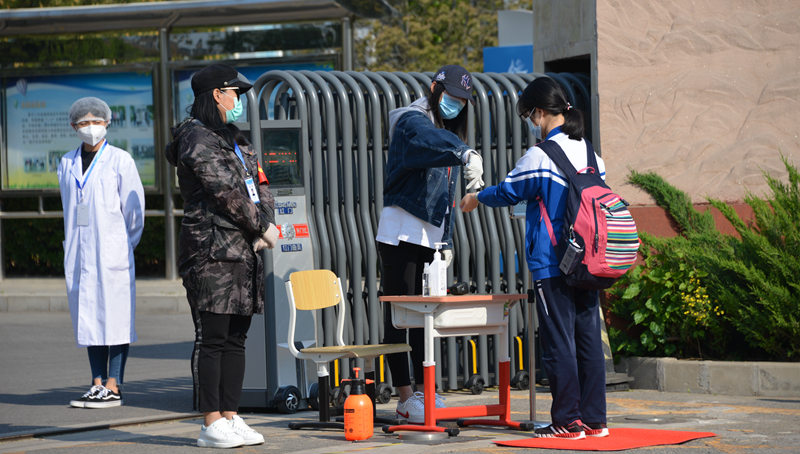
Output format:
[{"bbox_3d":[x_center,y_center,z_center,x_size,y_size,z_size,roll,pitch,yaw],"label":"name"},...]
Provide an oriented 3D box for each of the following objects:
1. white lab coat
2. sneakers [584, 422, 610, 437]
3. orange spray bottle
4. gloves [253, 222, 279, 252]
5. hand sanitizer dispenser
[{"bbox_3d":[-1.556,0.086,19.630,0.440,1.070,0.300,-1,1,25],"label":"white lab coat"},{"bbox_3d":[0.831,0.891,16.930,0.260,0.100,0.095,-1,1,32],"label":"sneakers"},{"bbox_3d":[-0.187,0.786,16.800,0.165,0.318,0.130,0,1,3],"label":"orange spray bottle"},{"bbox_3d":[-0.575,0.045,16.330,0.125,0.135,0.140,0,1,17],"label":"gloves"},{"bbox_3d":[0.173,0.192,16.950,0.090,0.238,0.070,0,1,12],"label":"hand sanitizer dispenser"}]

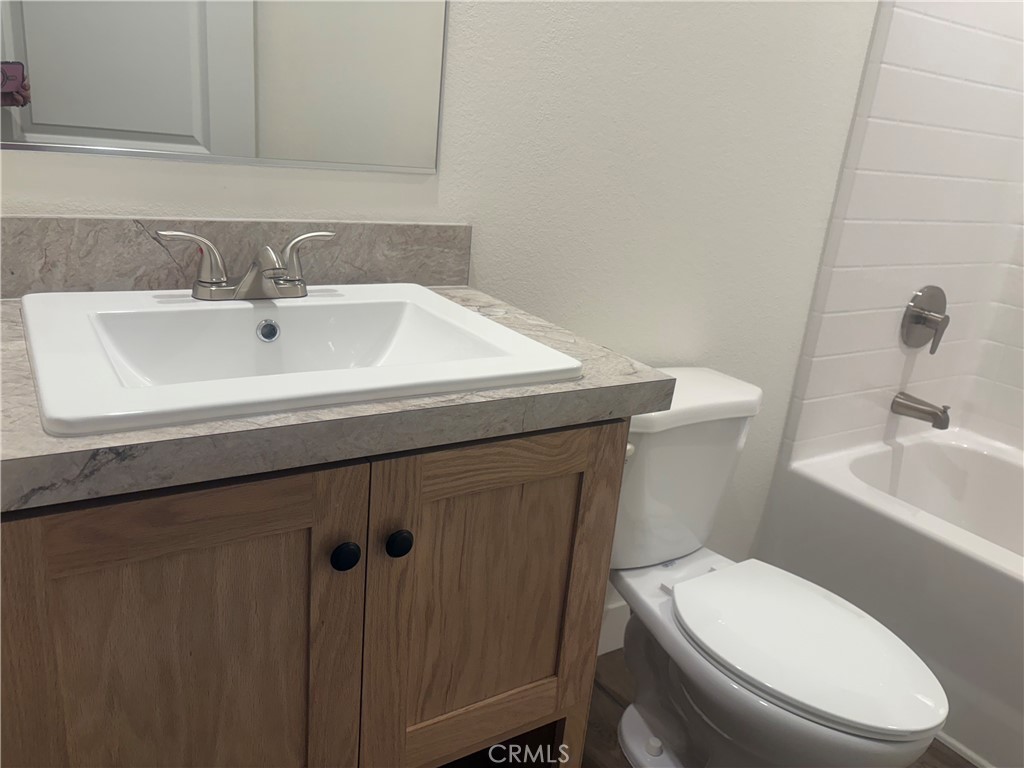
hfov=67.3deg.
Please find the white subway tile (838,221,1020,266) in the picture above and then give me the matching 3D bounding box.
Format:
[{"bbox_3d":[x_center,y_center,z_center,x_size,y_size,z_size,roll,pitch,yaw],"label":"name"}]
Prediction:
[{"bbox_3d":[1.073,-0.355,1.969,0.757,0.111,0.010,-6,21,-31],"label":"white subway tile"}]

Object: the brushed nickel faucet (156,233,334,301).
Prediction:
[{"bbox_3d":[-0.324,-0.144,0.995,0.231,0.090,0.150,-6,21,-31],"label":"brushed nickel faucet"}]

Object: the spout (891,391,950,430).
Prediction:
[{"bbox_3d":[1.105,0.072,2.065,0.056,0.073,0.142,-6,21,-31],"label":"spout"}]

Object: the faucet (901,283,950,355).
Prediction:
[{"bbox_3d":[1.111,-0.166,2.015,0.176,0.174,0.080,-6,21,-31],"label":"faucet"}]

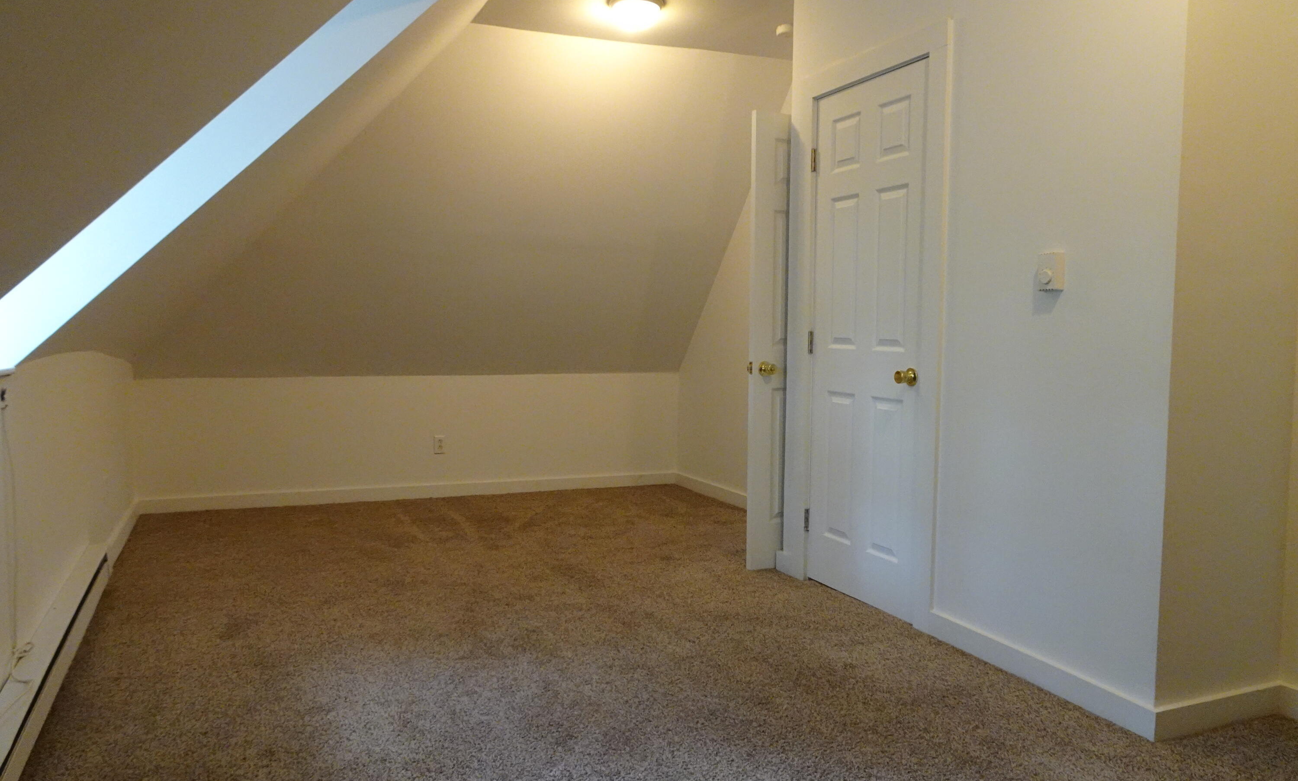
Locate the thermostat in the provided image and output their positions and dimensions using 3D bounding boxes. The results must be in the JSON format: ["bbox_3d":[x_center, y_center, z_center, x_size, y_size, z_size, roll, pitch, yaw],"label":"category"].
[{"bbox_3d":[1.173,-0.344,2.633,0.041,0.112,0.068,-1,4,-23],"label":"thermostat"}]

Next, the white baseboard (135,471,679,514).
[{"bbox_3d":[-1.337,0.634,5.656,3.290,0.080,0.017,-1,4,-22],"label":"white baseboard"}]

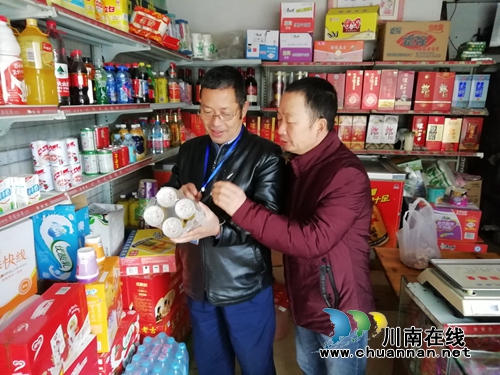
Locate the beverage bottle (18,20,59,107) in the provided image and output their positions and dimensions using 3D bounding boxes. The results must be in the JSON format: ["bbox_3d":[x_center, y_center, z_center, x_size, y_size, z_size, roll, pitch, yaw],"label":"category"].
[{"bbox_3d":[-0.807,-0.475,1.432,0.110,0.314,0.110,6,14,21],"label":"beverage bottle"}]

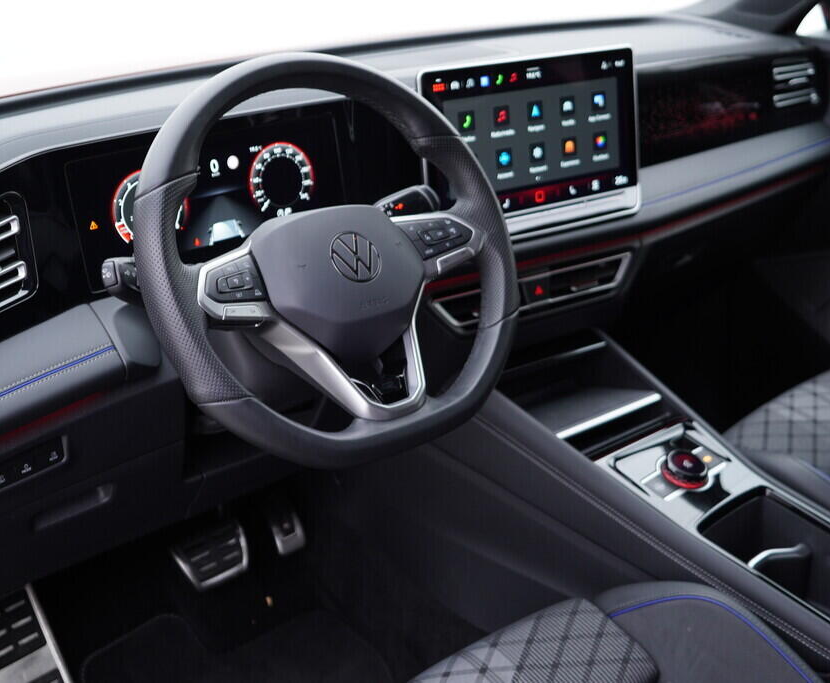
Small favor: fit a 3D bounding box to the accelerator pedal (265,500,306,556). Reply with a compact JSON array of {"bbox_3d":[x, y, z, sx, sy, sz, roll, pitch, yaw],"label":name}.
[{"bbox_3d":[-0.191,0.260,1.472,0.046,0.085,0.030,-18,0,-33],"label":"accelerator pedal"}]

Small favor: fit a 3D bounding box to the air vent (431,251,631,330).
[{"bbox_3d":[0.145,-0.064,1.258,0.303,0.042,0.035,-15,17,-29],"label":"air vent"}]

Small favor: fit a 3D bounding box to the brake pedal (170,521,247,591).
[{"bbox_3d":[-0.285,0.298,1.427,0.094,0.072,0.030,-18,-7,-33],"label":"brake pedal"}]

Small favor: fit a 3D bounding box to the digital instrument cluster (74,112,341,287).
[{"bbox_3d":[-0.195,-0.142,1.005,0.295,0.120,0.032,-21,21,-38],"label":"digital instrument cluster"}]

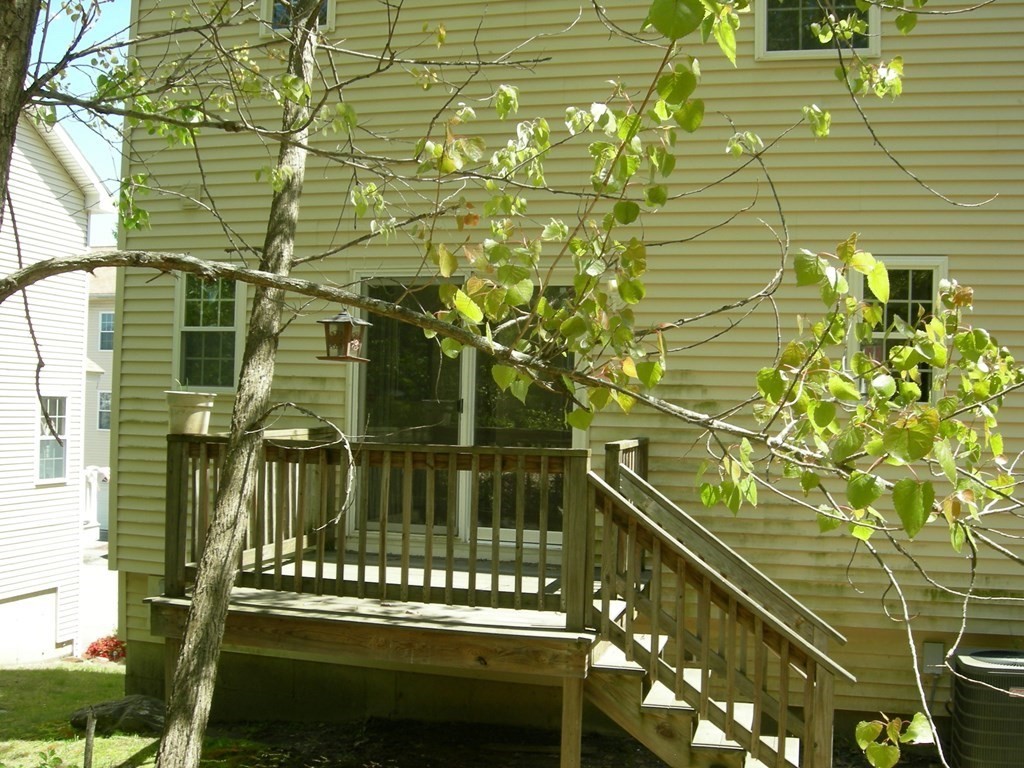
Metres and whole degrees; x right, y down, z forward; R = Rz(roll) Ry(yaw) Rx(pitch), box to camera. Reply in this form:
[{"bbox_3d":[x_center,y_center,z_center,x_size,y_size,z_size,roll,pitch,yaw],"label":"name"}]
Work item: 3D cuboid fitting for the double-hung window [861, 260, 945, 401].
[{"bbox_3d":[2.703,-0.357,7.390,0.610,1.030,0.100,1,0,12],"label":"double-hung window"}]

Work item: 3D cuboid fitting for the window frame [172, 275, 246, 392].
[{"bbox_3d":[-2.366,-0.414,8.328,0.620,0.960,0.100,1,-1,14],"label":"window frame"}]

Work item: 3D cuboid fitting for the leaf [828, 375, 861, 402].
[{"bbox_3d":[0.999,0.013,3.200,0.108,0.066,0.020,37,10,0],"label":"leaf"}]

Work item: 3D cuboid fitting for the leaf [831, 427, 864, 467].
[{"bbox_3d":[1.008,0.188,3.200,0.087,0.126,0.020,30,0,17],"label":"leaf"}]

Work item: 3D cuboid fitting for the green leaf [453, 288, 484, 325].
[{"bbox_3d":[-0.134,-0.233,3.200,0.090,0.108,0.030,1,-1,6],"label":"green leaf"}]

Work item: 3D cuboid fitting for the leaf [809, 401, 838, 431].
[{"bbox_3d":[0.936,0.098,3.200,0.075,0.093,0.020,1,0,16],"label":"leaf"}]

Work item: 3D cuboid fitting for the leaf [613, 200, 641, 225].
[{"bbox_3d":[0.366,-0.548,3.400,0.086,0.073,0.020,1,0,6],"label":"leaf"}]

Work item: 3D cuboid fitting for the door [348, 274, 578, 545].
[{"bbox_3d":[-0.341,0.194,7.811,1.680,1.930,0.100,1,-1,14],"label":"door"}]

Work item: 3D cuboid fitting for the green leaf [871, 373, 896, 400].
[{"bbox_3d":[1.116,0.011,3.200,0.075,0.075,0.020,1,0,19],"label":"green leaf"}]

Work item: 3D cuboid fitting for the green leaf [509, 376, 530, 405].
[{"bbox_3d":[0.024,0.021,3.400,0.067,0.086,0.020,1,0,0],"label":"green leaf"}]

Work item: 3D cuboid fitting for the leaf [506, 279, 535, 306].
[{"bbox_3d":[0.025,-0.275,3.200,0.084,0.084,0.025,1,-1,6],"label":"leaf"}]

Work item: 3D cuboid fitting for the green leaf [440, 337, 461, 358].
[{"bbox_3d":[-0.182,-0.110,3.200,0.066,0.066,0.025,1,-1,6],"label":"green leaf"}]

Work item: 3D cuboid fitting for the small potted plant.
[{"bbox_3d":[-1.811,0.138,6.000,0.285,0.290,0.285,1,-1,14],"label":"small potted plant"}]

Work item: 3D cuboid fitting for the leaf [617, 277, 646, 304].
[{"bbox_3d":[0.382,-0.298,3.400,0.093,0.086,0.020,1,0,6],"label":"leaf"}]

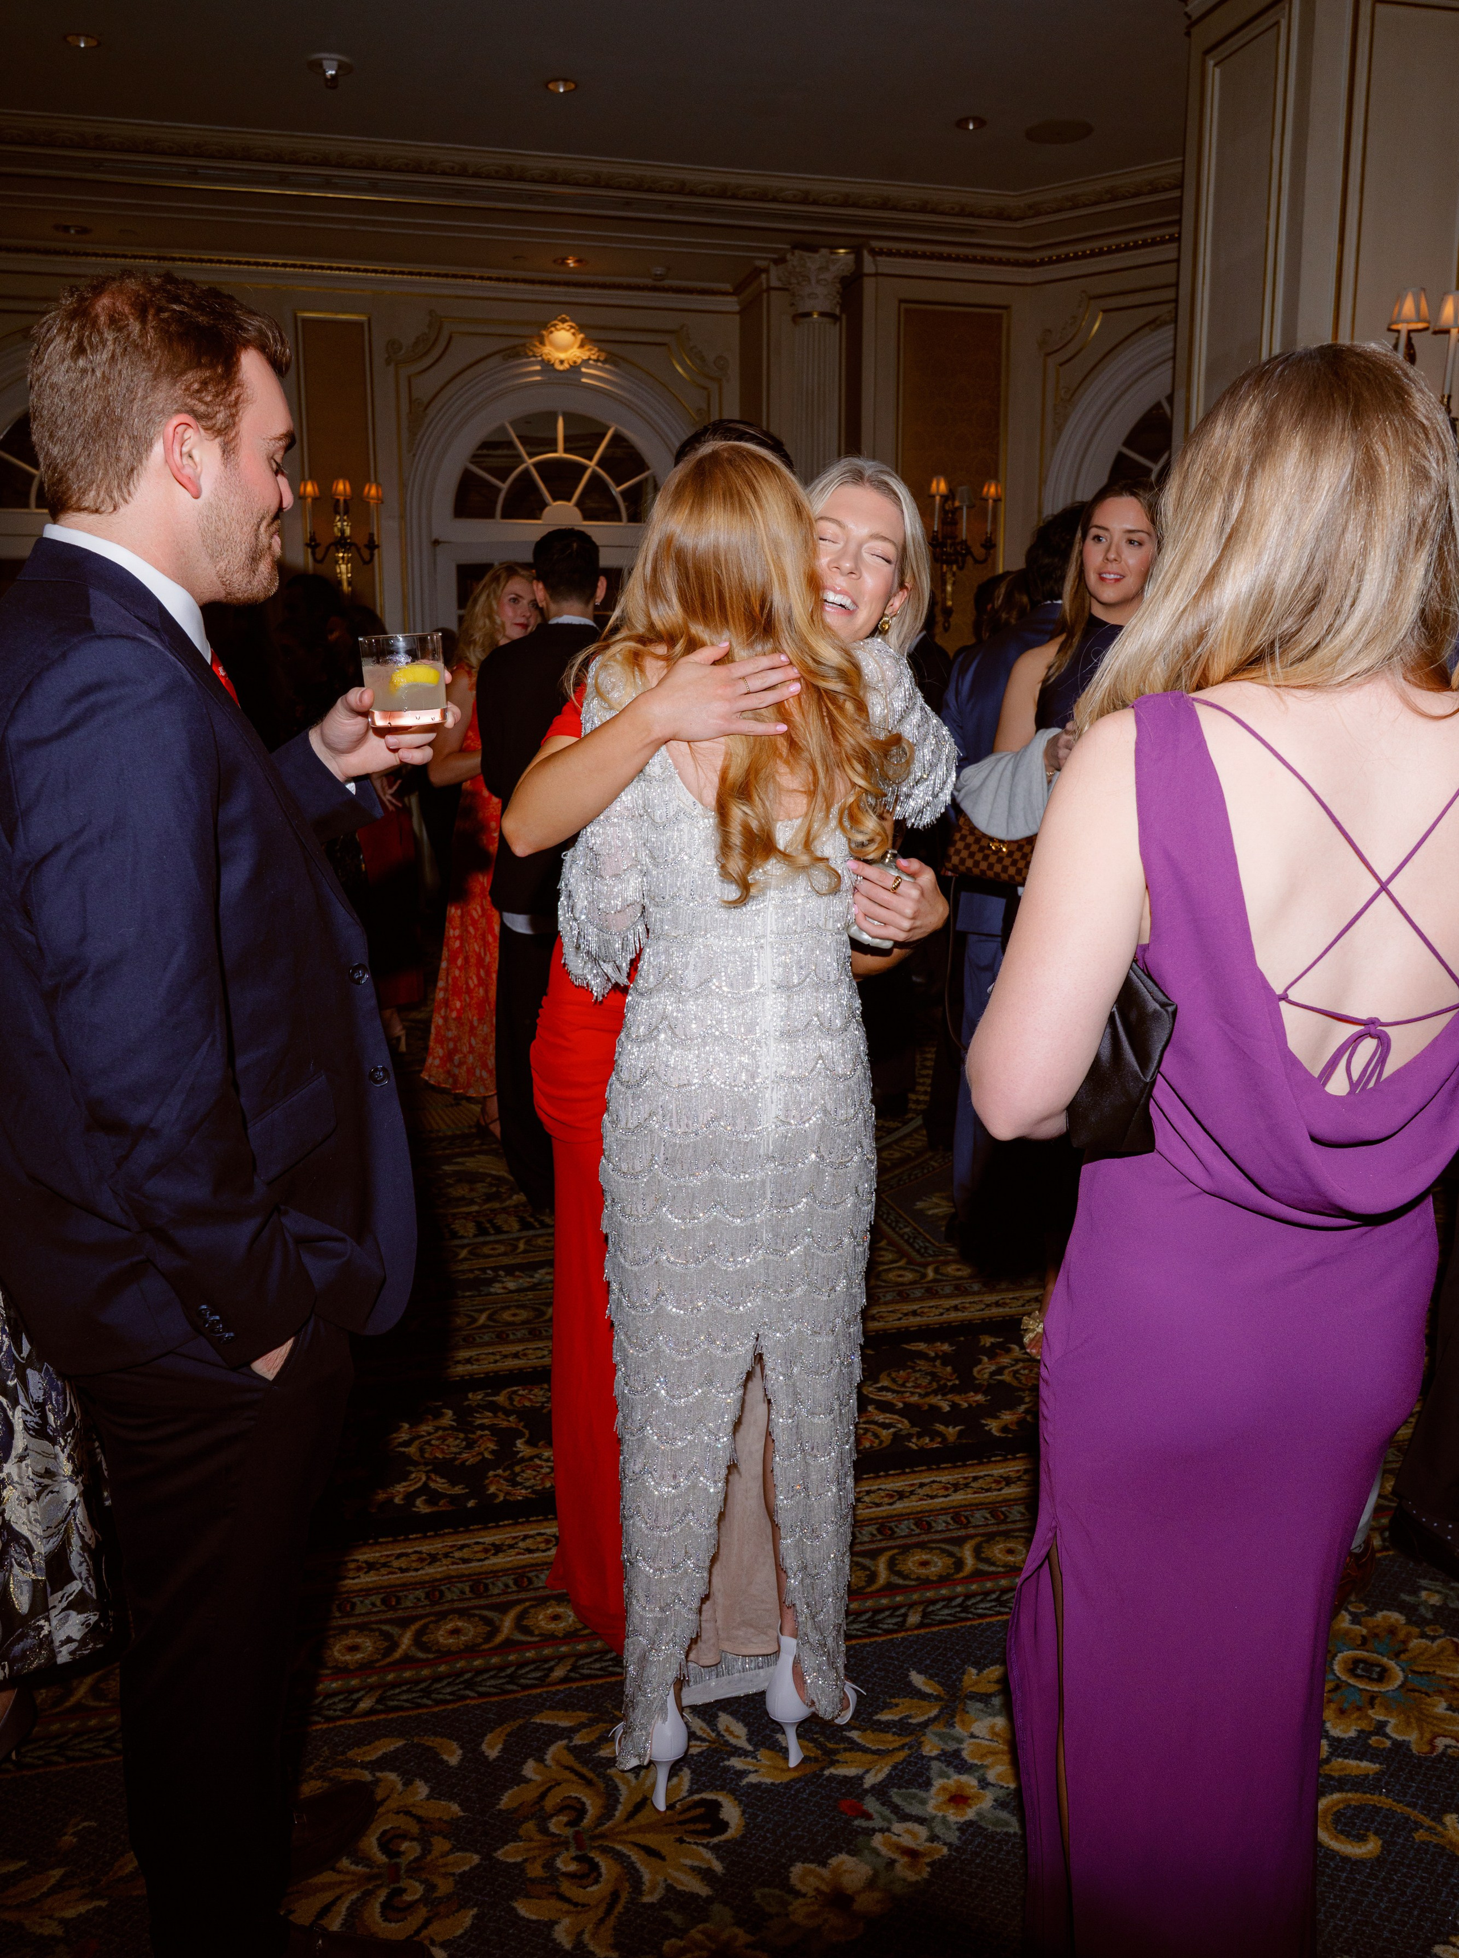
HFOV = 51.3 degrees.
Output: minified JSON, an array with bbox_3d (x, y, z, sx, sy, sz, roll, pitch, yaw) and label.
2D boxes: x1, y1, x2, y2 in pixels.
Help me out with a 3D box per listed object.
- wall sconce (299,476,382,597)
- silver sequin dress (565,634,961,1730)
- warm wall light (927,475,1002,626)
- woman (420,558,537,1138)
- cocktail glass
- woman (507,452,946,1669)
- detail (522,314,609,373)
[{"bbox_3d":[-2.164,-2.420,8.450,0.460,0.740,0.270,-3,11,-15],"label":"wall sconce"},{"bbox_3d":[0.016,0.279,2.008,0.500,1.440,0.440,-3,11,-13],"label":"silver sequin dress"},{"bbox_3d":[1.298,-2.373,8.420,0.450,0.840,0.270,-3,11,-15],"label":"warm wall light"},{"bbox_3d":[-0.711,-0.313,4.623,0.480,1.750,0.360,-5,12,-23],"label":"woman"},{"bbox_3d":[-0.346,-0.314,1.620,0.088,0.100,0.088,-7,11,-17],"label":"cocktail glass"},{"bbox_3d":[0.001,0.170,2.129,0.560,1.730,0.520,-1,11,-7],"label":"woman"},{"bbox_3d":[-0.941,-3.608,8.620,0.490,0.320,0.120,-3,11,-15],"label":"detail"}]

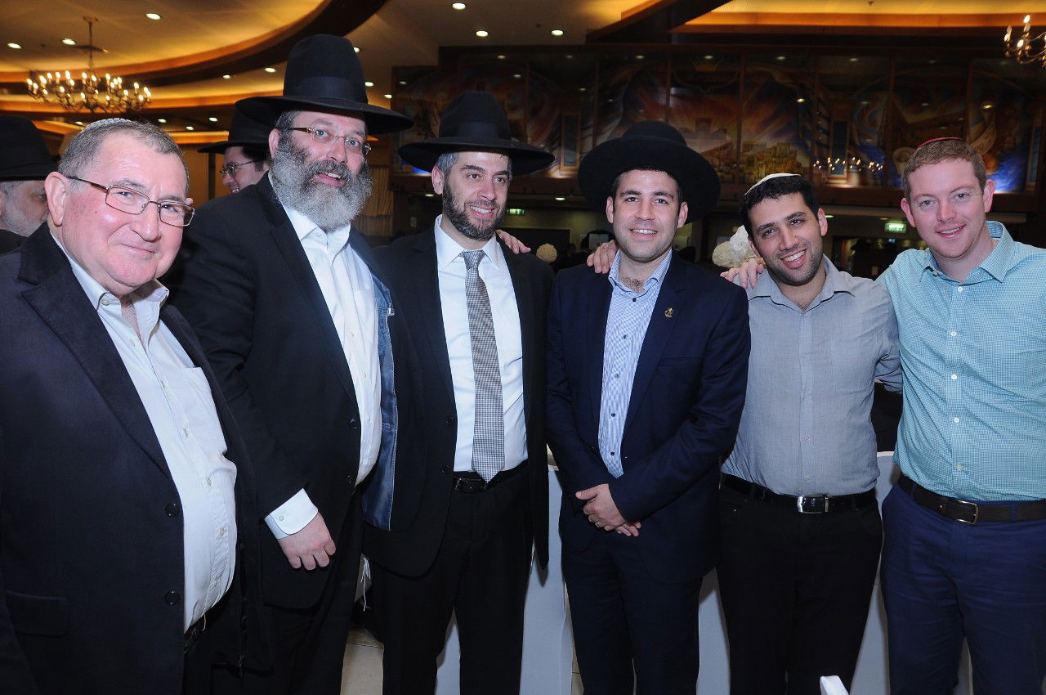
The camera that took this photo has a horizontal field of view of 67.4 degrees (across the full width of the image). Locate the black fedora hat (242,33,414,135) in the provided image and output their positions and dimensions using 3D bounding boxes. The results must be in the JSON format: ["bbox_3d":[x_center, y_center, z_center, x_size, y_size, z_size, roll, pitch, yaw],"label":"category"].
[{"bbox_3d":[-0.395,-0.530,1.590,0.335,0.155,0.370,3,2,-45],"label":"black fedora hat"}]

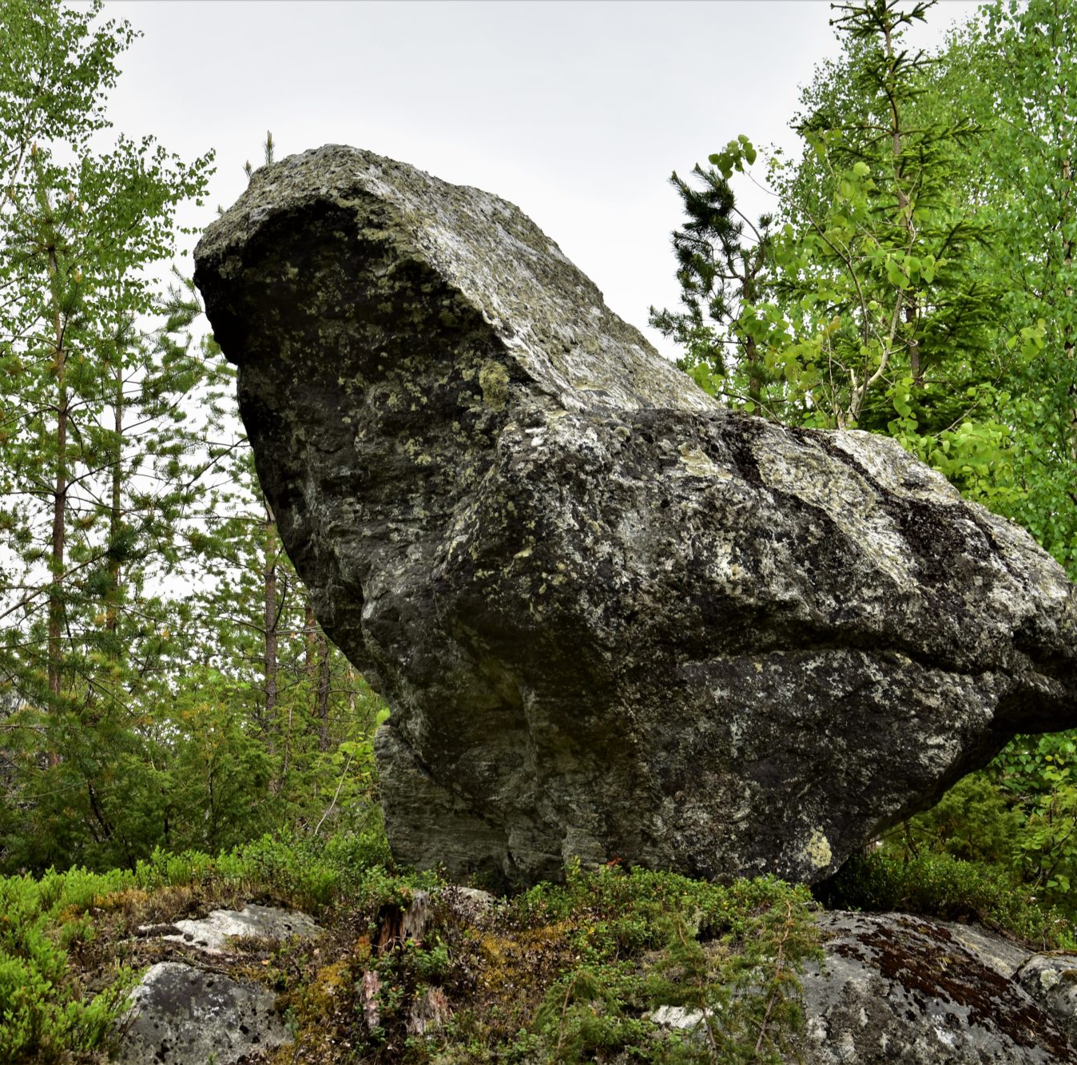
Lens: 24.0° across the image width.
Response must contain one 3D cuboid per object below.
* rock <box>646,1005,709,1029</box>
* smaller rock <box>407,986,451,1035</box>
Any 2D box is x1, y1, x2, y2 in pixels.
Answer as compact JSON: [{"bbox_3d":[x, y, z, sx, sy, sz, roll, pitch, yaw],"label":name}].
[{"bbox_3d":[0.394,1.363,7.100,0.185,0.075,0.130,0,-8,0],"label":"rock"},{"bbox_3d":[-0.307,1.342,7.100,0.120,0.140,0.100,0,-8,0],"label":"smaller rock"}]

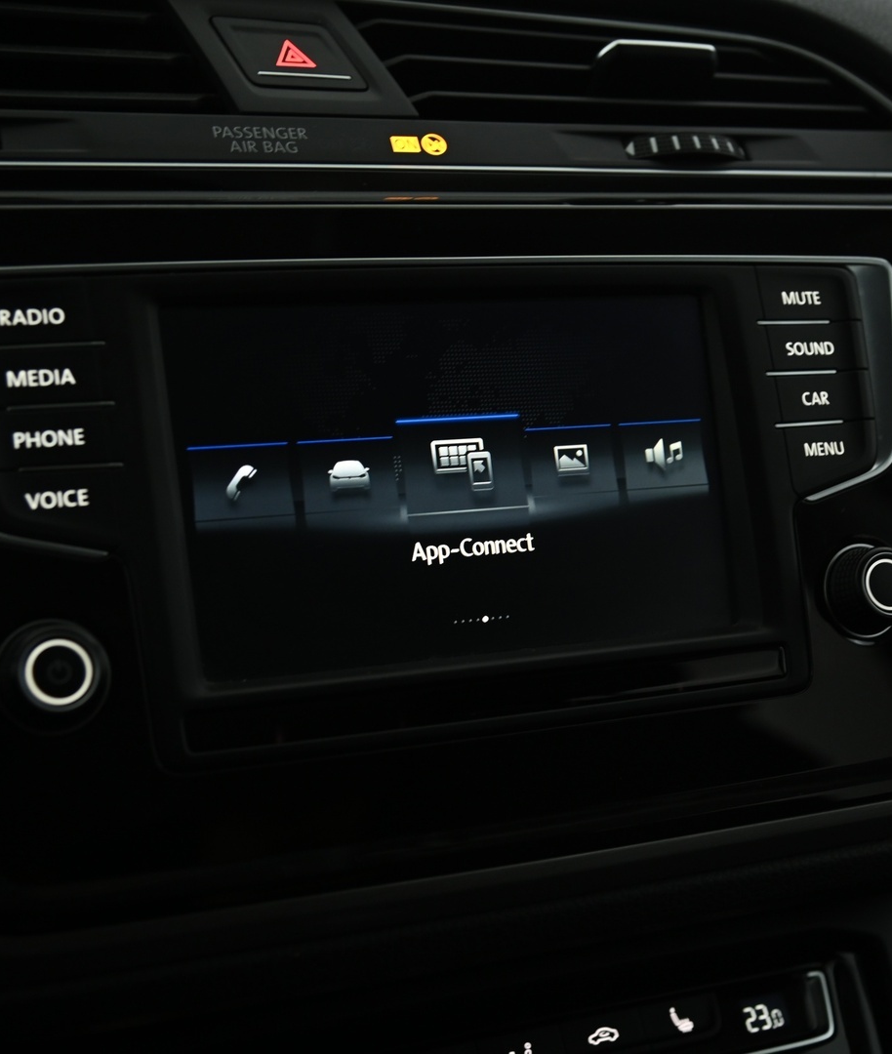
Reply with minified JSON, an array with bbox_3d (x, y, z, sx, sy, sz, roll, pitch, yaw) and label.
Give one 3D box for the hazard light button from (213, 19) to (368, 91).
[{"bbox_3d":[-0.042,-0.119,0.460,0.037,0.012,0.026,-4,55,-23],"label":"hazard light button"}]

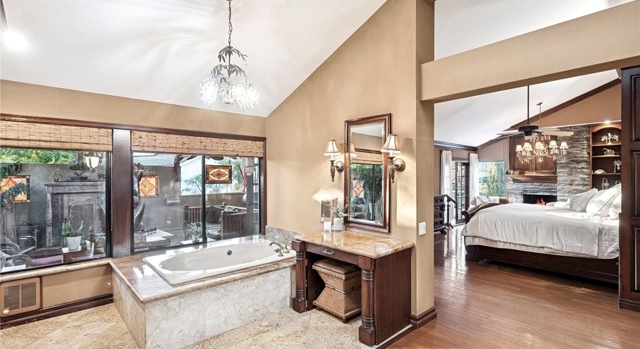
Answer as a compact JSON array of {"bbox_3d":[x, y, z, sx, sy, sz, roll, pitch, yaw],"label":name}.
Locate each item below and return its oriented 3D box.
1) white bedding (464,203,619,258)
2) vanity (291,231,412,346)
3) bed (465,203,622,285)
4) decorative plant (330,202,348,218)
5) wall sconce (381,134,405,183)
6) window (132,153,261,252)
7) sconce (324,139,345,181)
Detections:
[{"bbox_3d":[3.804,0.805,5.005,2.030,0.682,2.088,0,0,-43],"label":"white bedding"},{"bbox_3d":[0.308,1.062,3.082,0.652,0.776,1.102,0,0,-43],"label":"vanity"},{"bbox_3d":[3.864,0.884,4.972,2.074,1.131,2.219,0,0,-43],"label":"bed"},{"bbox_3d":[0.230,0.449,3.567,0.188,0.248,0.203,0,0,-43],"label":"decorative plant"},{"bbox_3d":[0.713,-0.147,2.943,0.232,0.474,0.194,0,0,-43],"label":"wall sconce"},{"bbox_3d":[-1.579,0.330,4.170,1.769,1.225,0.101,0,0,-43],"label":"window"},{"bbox_3d":[0.144,-0.155,3.561,0.228,0.493,0.197,0,0,-43],"label":"sconce"}]

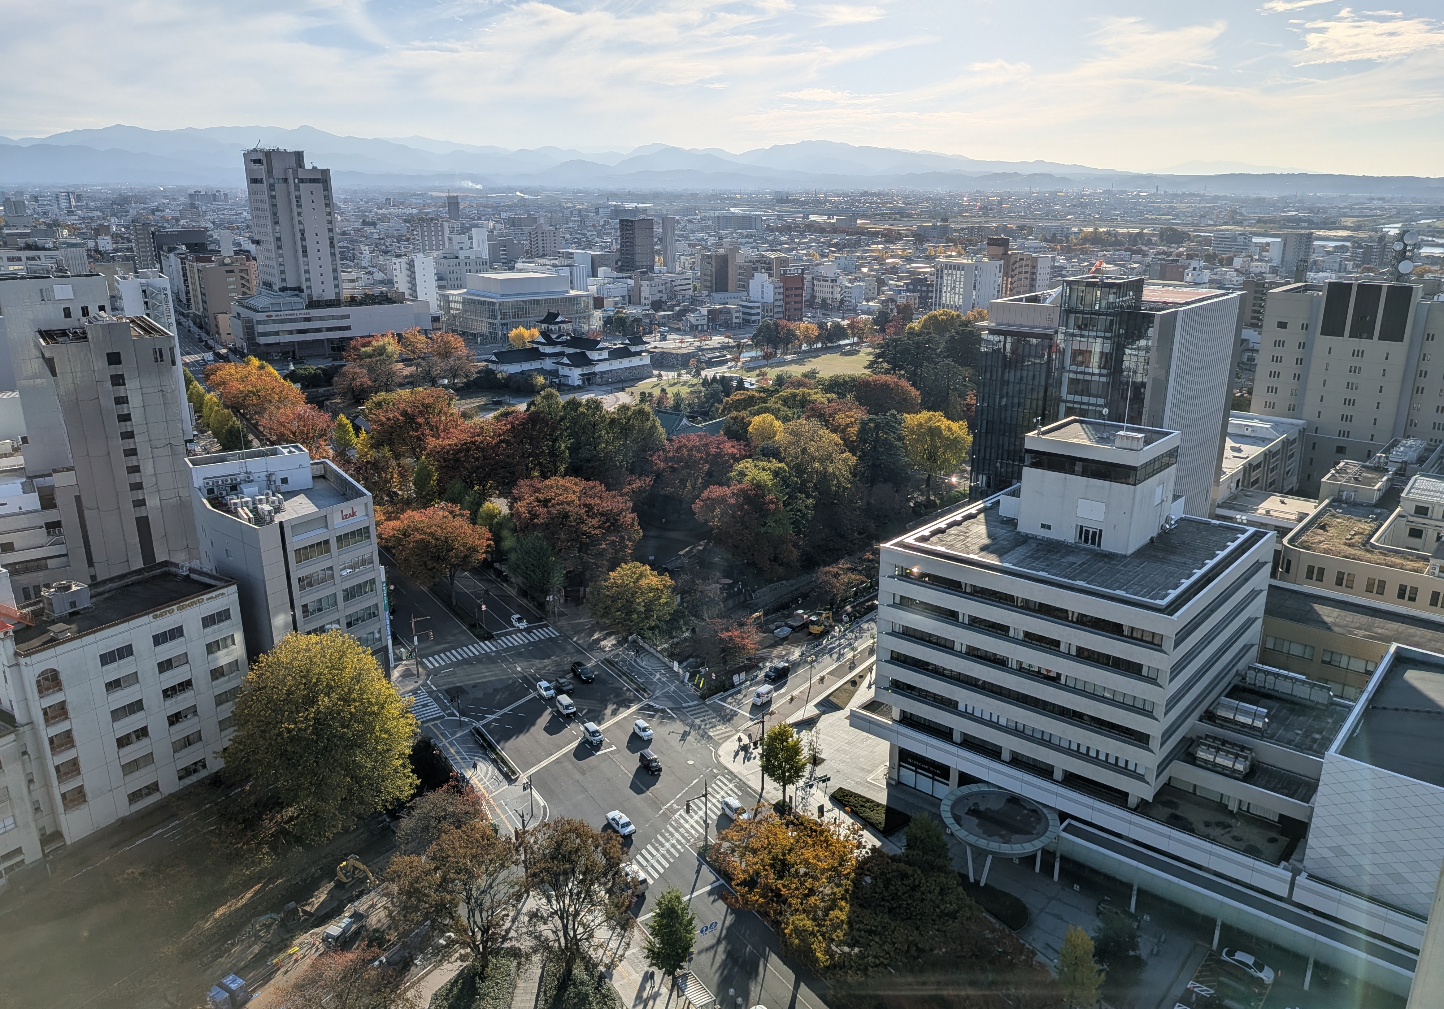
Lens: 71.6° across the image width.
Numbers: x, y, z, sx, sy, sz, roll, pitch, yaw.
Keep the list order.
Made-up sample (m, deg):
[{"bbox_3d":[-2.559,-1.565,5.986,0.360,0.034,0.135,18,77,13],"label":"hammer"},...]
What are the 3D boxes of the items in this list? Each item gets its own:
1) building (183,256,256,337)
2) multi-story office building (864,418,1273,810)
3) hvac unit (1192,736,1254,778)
[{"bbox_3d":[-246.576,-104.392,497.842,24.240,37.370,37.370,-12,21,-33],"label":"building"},{"bbox_3d":[42.371,13.440,120.616,32.762,42.824,34.350,14,22,38],"label":"multi-story office building"},{"bbox_3d":[52.900,26.497,105.366,4.700,2.150,2.500,14,22,38],"label":"hvac unit"}]

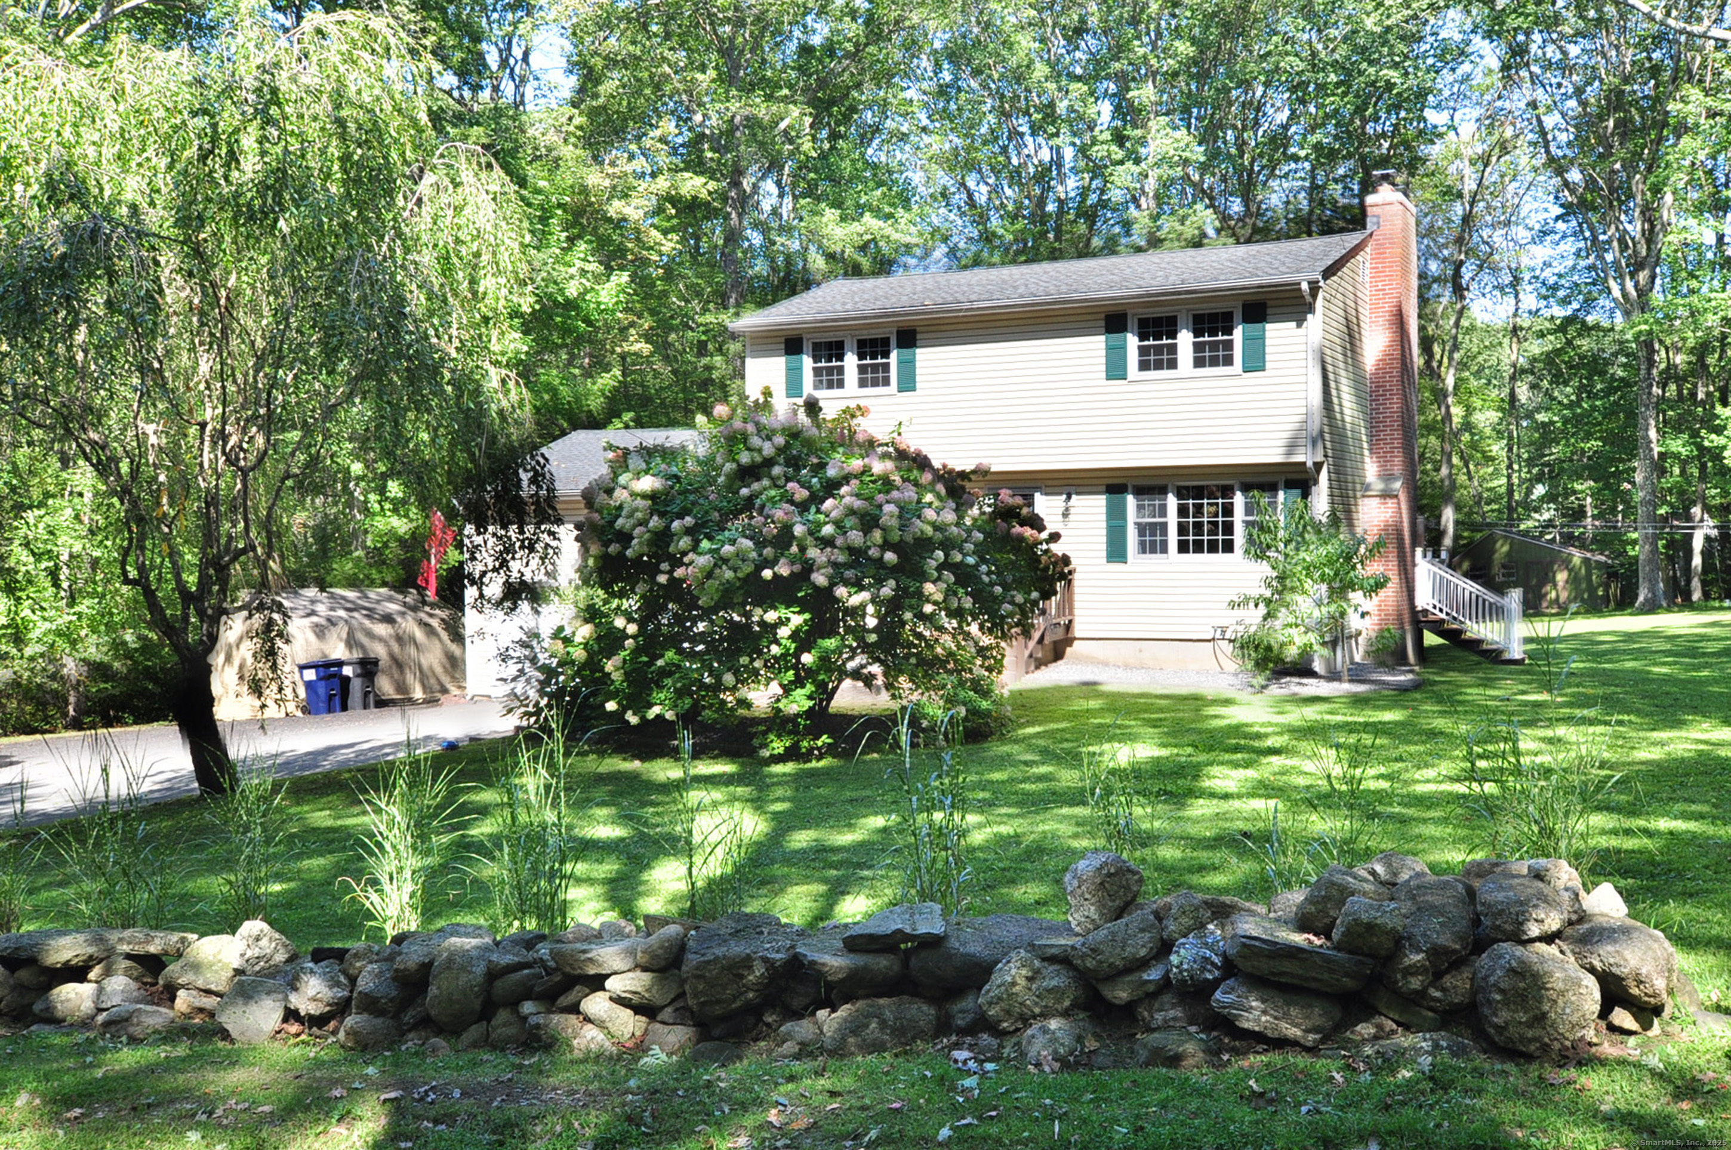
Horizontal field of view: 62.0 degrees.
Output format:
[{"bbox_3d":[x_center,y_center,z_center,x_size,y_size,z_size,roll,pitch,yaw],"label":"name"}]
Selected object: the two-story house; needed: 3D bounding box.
[{"bbox_3d":[4.143,-2.528,25.963,10.200,7.700,8.250,0,2,27],"label":"two-story house"}]

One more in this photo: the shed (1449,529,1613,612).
[{"bbox_3d":[23.190,-0.183,50.168,4.740,2.770,4.000,0,2,27],"label":"shed"}]

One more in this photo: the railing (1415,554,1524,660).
[{"bbox_3d":[10.682,0.586,25.537,1.750,1.790,1.150,0,2,27],"label":"railing"}]

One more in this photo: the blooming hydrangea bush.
[{"bbox_3d":[-0.603,-0.203,14.957,5.350,3.310,4.700,-1,2,0],"label":"blooming hydrangea bush"}]

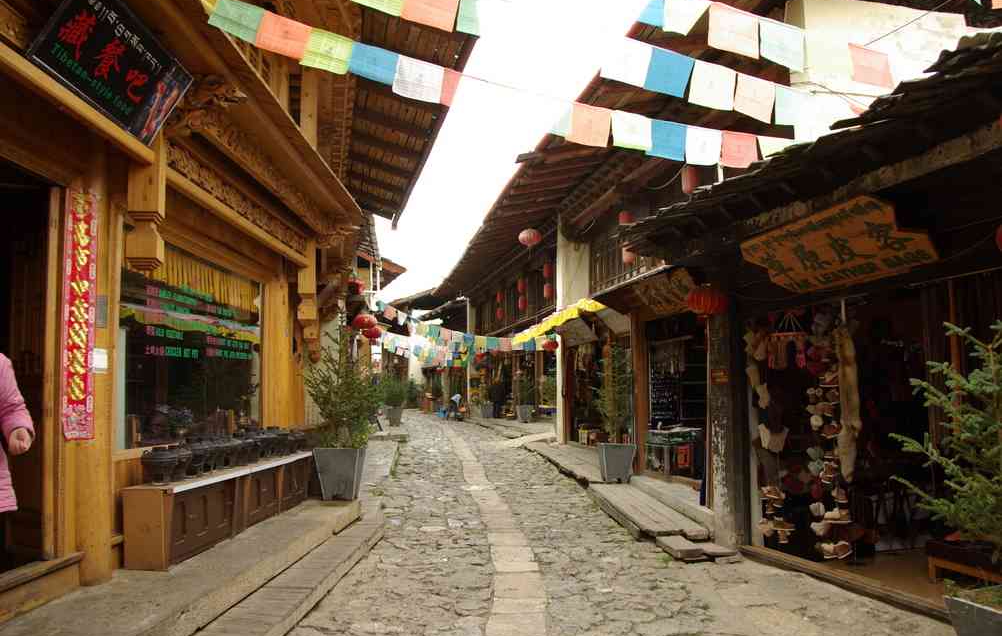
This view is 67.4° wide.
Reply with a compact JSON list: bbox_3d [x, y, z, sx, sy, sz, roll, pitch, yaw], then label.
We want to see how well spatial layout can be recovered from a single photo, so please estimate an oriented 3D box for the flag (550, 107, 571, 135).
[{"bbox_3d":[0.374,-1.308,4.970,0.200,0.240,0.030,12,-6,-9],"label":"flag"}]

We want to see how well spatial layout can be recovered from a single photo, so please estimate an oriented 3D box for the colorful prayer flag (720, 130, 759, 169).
[{"bbox_3d":[1.659,-1.160,5.200,0.270,0.235,0.030,4,-5,-10],"label":"colorful prayer flag"}]

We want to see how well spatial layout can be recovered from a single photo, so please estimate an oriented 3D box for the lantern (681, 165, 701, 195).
[{"bbox_3d":[2.303,-1.667,9.100,0.215,0.350,0.215,0,-5,-2],"label":"lantern"}]

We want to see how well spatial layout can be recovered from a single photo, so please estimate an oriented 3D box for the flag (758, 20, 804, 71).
[{"bbox_3d":[1.476,-1.434,3.950,0.270,0.225,0.030,8,-6,-13],"label":"flag"}]

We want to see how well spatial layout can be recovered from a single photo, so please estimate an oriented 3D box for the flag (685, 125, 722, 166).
[{"bbox_3d":[1.268,-1.072,4.700,0.235,0.225,0.030,3,-5,-11],"label":"flag"}]

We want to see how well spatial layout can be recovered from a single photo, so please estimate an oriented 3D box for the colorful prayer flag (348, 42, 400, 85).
[{"bbox_3d":[-0.792,-1.593,4.700,0.280,0.215,0.030,13,-6,-9],"label":"colorful prayer flag"}]

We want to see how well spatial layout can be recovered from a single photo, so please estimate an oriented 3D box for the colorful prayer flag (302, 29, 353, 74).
[{"bbox_3d":[-0.971,-1.490,4.200,0.245,0.205,0.030,14,-4,-11],"label":"colorful prayer flag"}]

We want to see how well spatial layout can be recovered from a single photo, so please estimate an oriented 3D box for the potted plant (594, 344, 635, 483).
[{"bbox_3d":[1.487,1.240,9.750,0.530,1.800,0.530,0,-5,-2],"label":"potted plant"}]

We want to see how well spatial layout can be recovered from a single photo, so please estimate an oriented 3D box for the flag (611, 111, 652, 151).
[{"bbox_3d":[0.800,-1.143,4.600,0.250,0.220,0.030,8,-6,-11],"label":"flag"}]

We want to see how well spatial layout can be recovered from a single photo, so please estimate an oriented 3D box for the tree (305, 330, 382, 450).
[{"bbox_3d":[-1.520,0.686,7.200,0.720,1.160,0.680,0,-5,-2],"label":"tree"}]

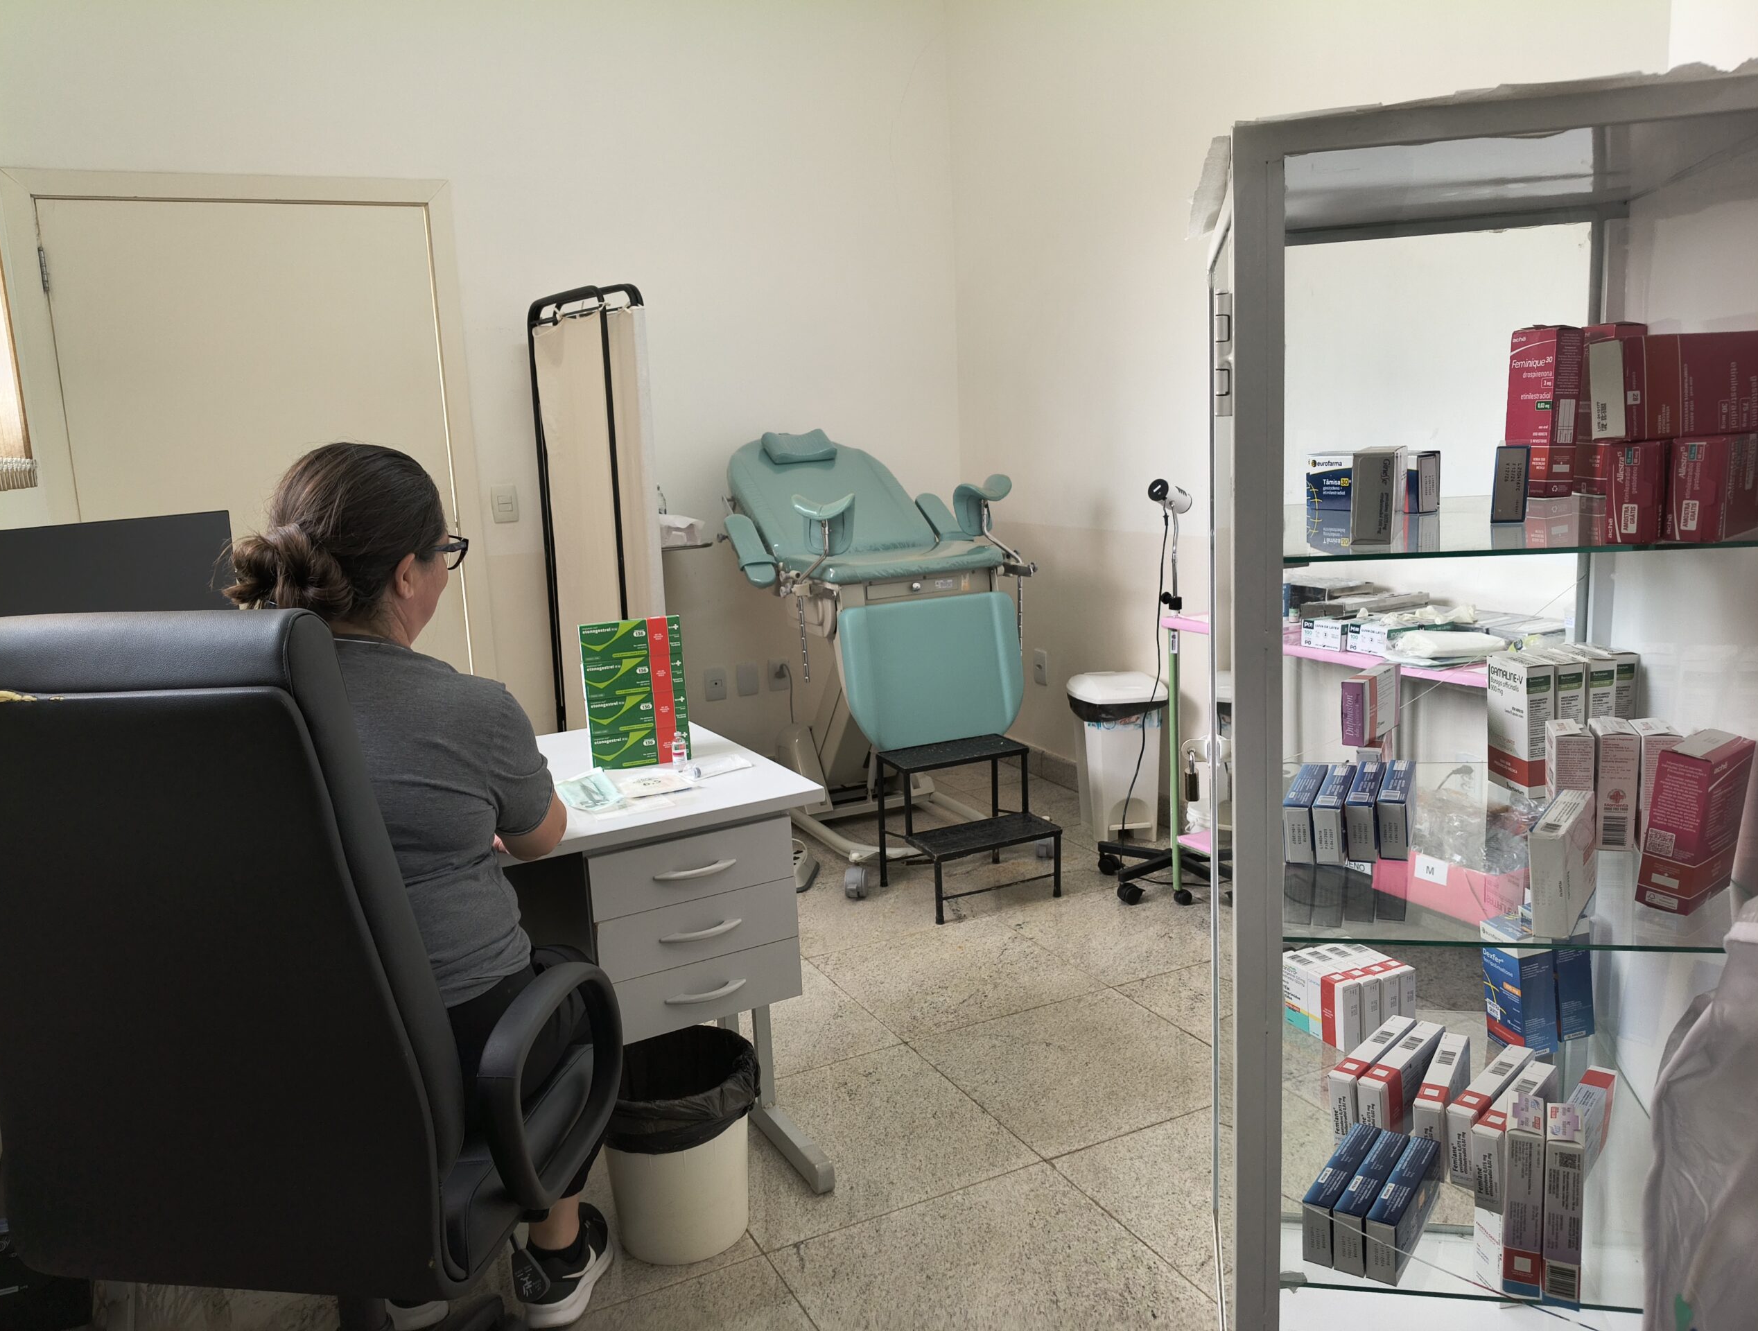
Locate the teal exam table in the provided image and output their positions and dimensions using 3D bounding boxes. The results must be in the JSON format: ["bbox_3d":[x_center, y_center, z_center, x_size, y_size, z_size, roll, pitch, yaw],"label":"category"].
[{"bbox_3d":[-0.044,-0.096,4.322,0.870,1.335,1.170,-8,11,-25],"label":"teal exam table"}]

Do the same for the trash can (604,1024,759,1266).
[{"bbox_3d":[-0.334,0.815,2.253,0.275,0.302,0.275,-3,10,0],"label":"trash can"}]

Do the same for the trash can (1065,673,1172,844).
[{"bbox_3d":[0.767,0.297,4.293,0.250,0.500,0.320,-3,10,-5],"label":"trash can"}]

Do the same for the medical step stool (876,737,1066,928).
[{"bbox_3d":[0.256,0.456,3.838,0.410,0.394,0.370,-8,11,-25],"label":"medical step stool"}]

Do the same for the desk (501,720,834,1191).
[{"bbox_3d":[-0.797,0.603,2.305,1.250,0.742,0.710,-8,12,-29],"label":"desk"}]

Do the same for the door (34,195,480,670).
[{"bbox_3d":[-1.899,-0.389,4.262,1.085,2.100,0.060,-8,11,-25],"label":"door"}]

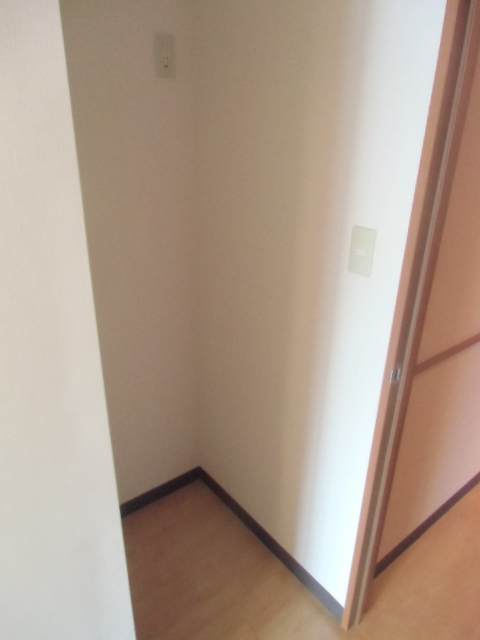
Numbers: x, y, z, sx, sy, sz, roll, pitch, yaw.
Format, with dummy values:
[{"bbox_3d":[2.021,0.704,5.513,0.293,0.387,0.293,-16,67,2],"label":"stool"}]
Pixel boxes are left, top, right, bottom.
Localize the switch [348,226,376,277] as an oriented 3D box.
[{"bbox_3d":[0.301,-0.170,1.095,0.012,0.120,0.071,-17,29,-36],"label":"switch"}]

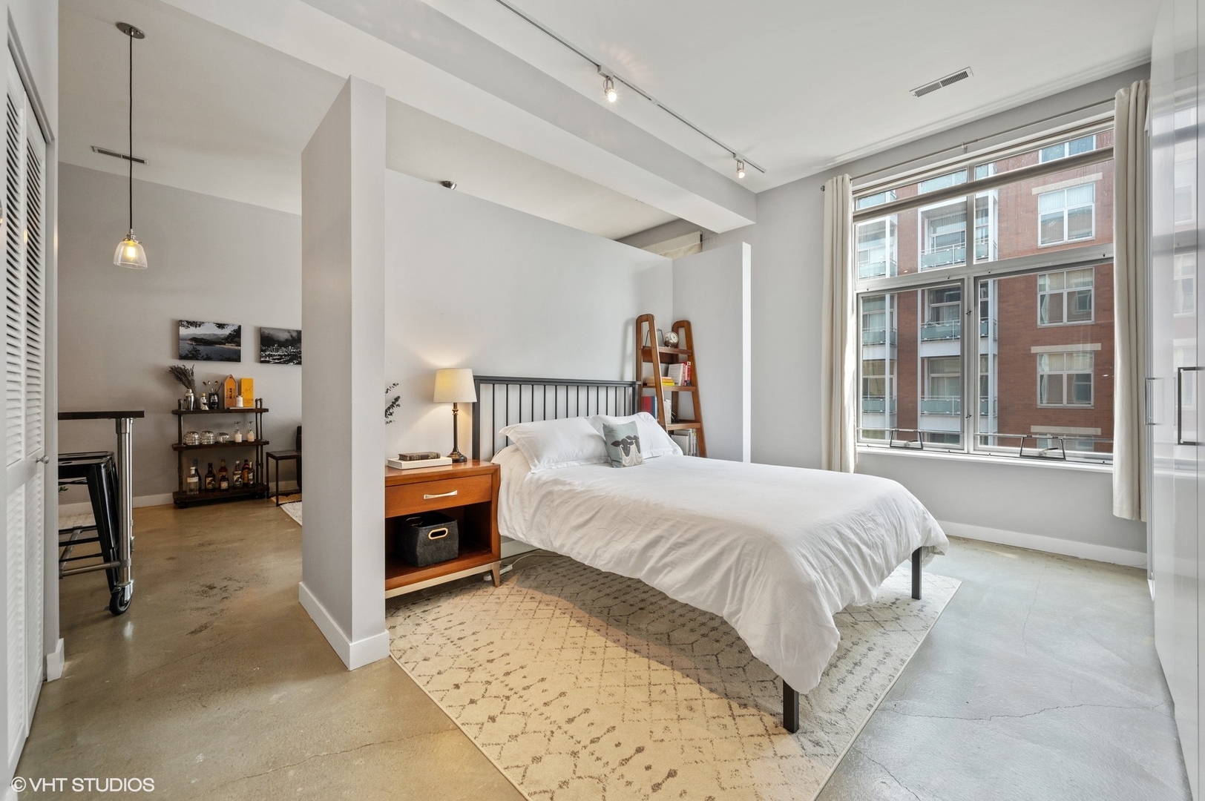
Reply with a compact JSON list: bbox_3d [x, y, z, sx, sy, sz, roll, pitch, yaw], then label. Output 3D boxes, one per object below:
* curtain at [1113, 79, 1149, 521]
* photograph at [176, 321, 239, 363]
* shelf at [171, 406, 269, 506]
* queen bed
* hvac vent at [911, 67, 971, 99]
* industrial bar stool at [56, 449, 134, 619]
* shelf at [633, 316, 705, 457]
[{"bbox_3d":[3.429,-0.626,2.994,0.225,2.800,0.112,0,0,41],"label":"curtain"},{"bbox_3d":[-4.282,-0.639,5.123,0.521,0.419,0.032,0,0,-43],"label":"photograph"},{"bbox_3d":[-4.112,0.550,5.050,0.789,1.081,0.332,0,0,-43],"label":"shelf"},{"bbox_3d":[0.489,0.459,2.766,1.642,1.244,2.188,0,0,-43],"label":"queen bed"},{"bbox_3d":[2.346,-2.193,3.247,0.141,0.021,0.342,0,0,-43],"label":"hvac vent"},{"bbox_3d":[-2.770,0.699,2.434,0.428,0.762,0.428,0,0,-43],"label":"industrial bar stool"},{"bbox_3d":[0.637,0.182,4.060,0.492,1.808,0.471,0,0,-43],"label":"shelf"}]

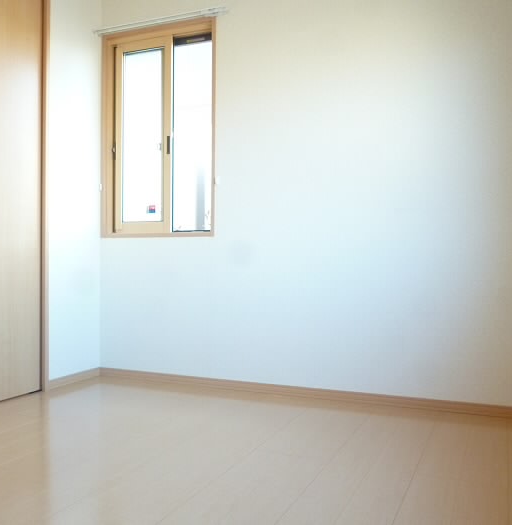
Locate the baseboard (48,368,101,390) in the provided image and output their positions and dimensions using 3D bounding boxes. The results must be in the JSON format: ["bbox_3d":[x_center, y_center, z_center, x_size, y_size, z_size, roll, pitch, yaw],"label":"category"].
[{"bbox_3d":[-1.098,0.701,3.445,0.015,0.055,0.454,0,0,24],"label":"baseboard"}]

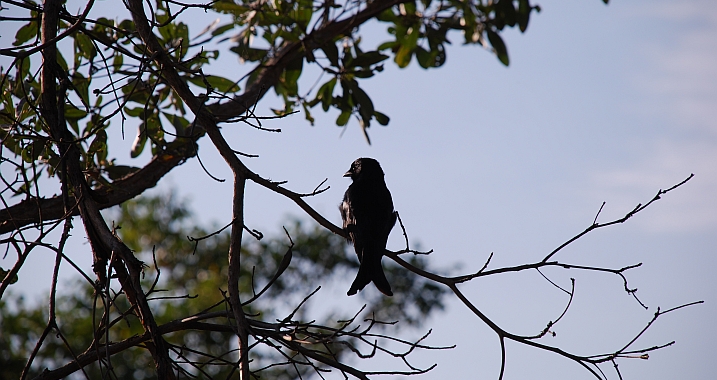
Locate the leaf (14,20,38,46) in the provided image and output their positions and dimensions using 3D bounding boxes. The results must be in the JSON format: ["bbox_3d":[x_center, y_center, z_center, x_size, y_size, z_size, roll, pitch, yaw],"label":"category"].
[{"bbox_3d":[-0.573,-0.270,6.950,0.026,0.061,0.018,43,0,0],"label":"leaf"}]

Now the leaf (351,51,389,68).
[{"bbox_3d":[0.019,-0.230,7.150,0.072,0.025,0.018,-9,0,0],"label":"leaf"}]

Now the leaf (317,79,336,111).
[{"bbox_3d":[-0.053,-0.170,7.150,0.023,0.062,0.016,24,0,0],"label":"leaf"}]

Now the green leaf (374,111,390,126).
[{"bbox_3d":[0.041,-0.128,7.150,0.039,0.019,0.013,43,0,0],"label":"green leaf"}]

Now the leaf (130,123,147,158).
[{"bbox_3d":[-0.386,-0.087,7.100,0.019,0.067,0.018,18,0,0],"label":"leaf"}]

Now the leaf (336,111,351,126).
[{"bbox_3d":[-0.026,-0.131,7.150,0.021,0.039,0.013,24,0,0],"label":"leaf"}]

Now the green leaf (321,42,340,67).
[{"bbox_3d":[-0.050,-0.240,7.150,0.023,0.049,0.016,-30,0,0],"label":"green leaf"}]

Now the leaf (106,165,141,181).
[{"bbox_3d":[-0.416,-0.034,7.100,0.067,0.025,0.018,0,0,0],"label":"leaf"}]

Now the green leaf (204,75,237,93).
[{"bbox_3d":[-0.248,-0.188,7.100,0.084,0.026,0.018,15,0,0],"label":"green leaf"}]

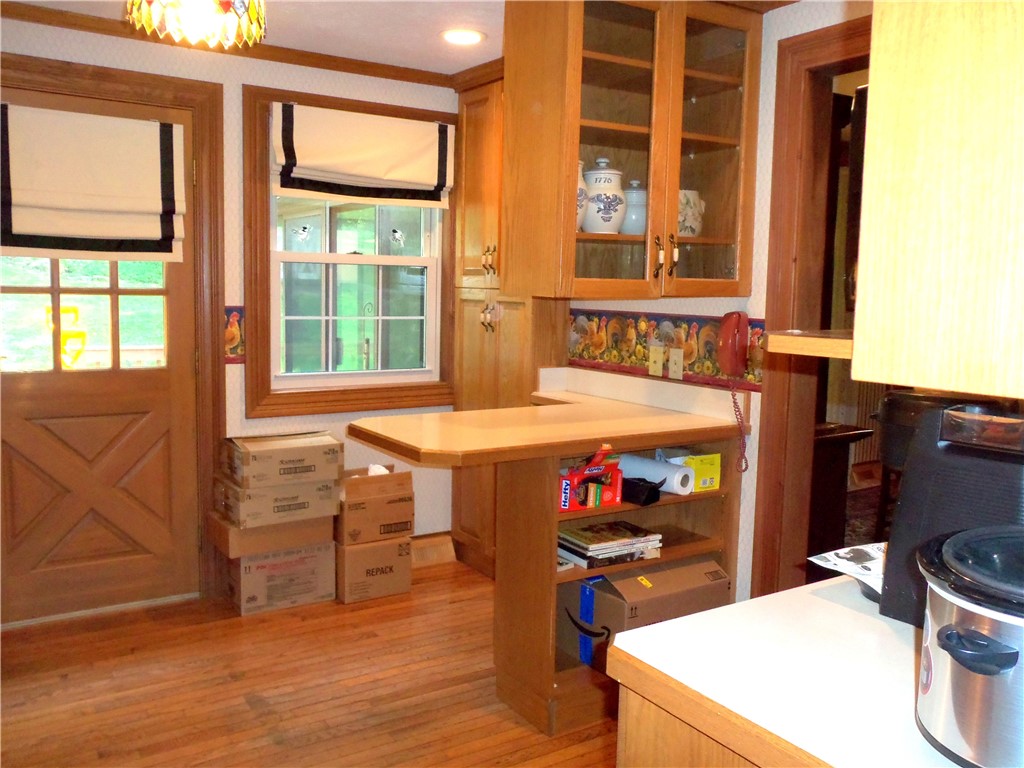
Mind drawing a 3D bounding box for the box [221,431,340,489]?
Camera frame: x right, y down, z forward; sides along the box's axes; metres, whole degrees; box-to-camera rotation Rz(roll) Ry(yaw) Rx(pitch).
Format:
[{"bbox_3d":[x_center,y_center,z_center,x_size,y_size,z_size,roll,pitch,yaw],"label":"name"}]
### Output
[{"bbox_3d":[-0.986,0.320,3.540,0.412,0.152,0.342,-3,7,-34],"label":"box"}]

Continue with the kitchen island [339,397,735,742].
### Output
[{"bbox_3d":[0.107,0.576,2.818,1.235,0.905,0.685,-3,7,-32],"label":"kitchen island"}]

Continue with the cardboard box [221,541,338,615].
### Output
[{"bbox_3d":[-1.001,0.797,3.588,0.397,0.257,0.285,-3,7,-31],"label":"cardboard box"}]

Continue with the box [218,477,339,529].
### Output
[{"bbox_3d":[-0.997,0.472,3.512,0.414,0.147,0.343,-3,8,-35],"label":"box"}]

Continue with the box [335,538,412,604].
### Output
[{"bbox_3d":[-0.638,0.794,3.695,0.304,0.254,0.240,-3,7,-31],"label":"box"}]

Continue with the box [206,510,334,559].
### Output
[{"bbox_3d":[-1.028,0.609,3.529,0.444,0.129,0.281,-4,8,-37],"label":"box"}]

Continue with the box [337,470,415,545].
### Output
[{"bbox_3d":[-0.624,0.527,3.664,0.310,0.285,0.215,-2,7,-30],"label":"box"}]

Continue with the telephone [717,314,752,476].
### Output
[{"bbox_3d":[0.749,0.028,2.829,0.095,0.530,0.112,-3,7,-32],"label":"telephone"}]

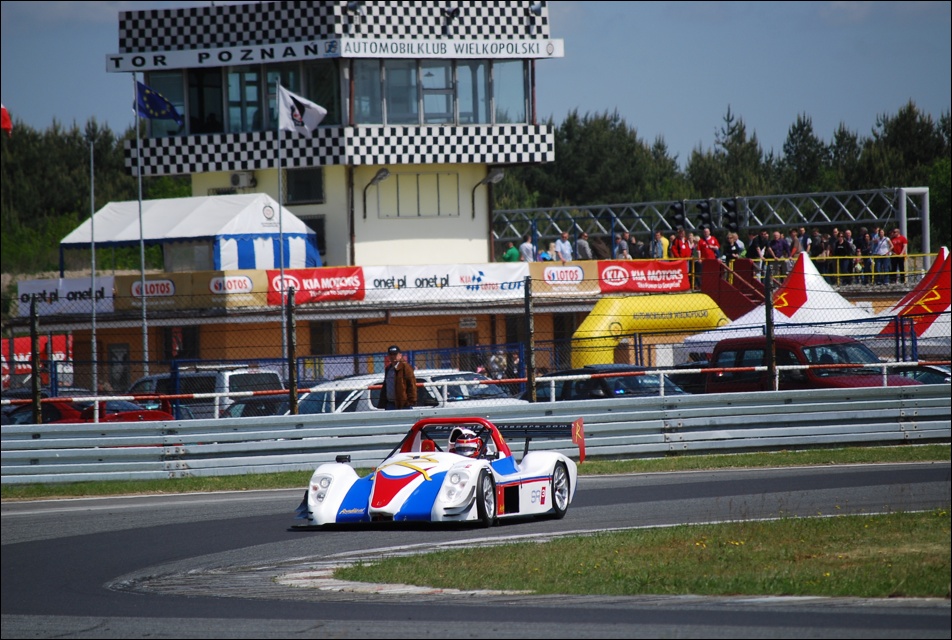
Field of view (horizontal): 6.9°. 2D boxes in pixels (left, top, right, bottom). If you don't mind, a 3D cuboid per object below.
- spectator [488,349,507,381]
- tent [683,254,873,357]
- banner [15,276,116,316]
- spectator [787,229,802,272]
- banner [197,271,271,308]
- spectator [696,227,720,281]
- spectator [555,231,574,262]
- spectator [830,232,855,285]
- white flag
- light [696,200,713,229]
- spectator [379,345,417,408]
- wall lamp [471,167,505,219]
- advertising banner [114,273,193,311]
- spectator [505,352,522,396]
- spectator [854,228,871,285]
[{"bbox_3d":[0.581,1.595,215.000,0.500,1.700,0.350,-2,0,0],"label":"spectator"},{"bbox_3d":[7.616,0.499,184.960,4.500,4.200,4.500,-2,0,14],"label":"tent"},{"bbox_3d":[-11.533,-0.662,224.000,3.700,1.020,0.050,-2,0,-45],"label":"banner"},{"bbox_3d":[9.731,-1.894,243.000,0.520,1.750,0.450,-2,0,41],"label":"spectator"},{"bbox_3d":[-6.981,-0.862,228.500,3.050,1.040,0.050,-2,0,-45],"label":"banner"},{"bbox_3d":[7.104,-1.875,242.500,0.660,1.860,0.420,-2,0,6],"label":"spectator"},{"bbox_3d":[2.715,-1.796,241.337,0.520,1.750,0.360,-2,0,-12],"label":"spectator"},{"bbox_3d":[11.474,-1.925,249.000,0.500,1.660,0.350,-2,0,3],"label":"spectator"},{"bbox_3d":[-4.764,-5.769,219.000,1.300,1.420,0.250,-2,0,-3],"label":"white flag"},{"bbox_3d":[7.642,-3.445,266.000,0.420,1.080,0.370,-2,0,-38],"label":"light"},{"bbox_3d":[-1.023,1.208,105.000,0.530,1.730,0.400,-2,0,27],"label":"spectator"},{"bbox_3d":[0.361,-3.810,239.000,1.150,1.520,0.300,-1,0,38],"label":"wall lamp"},{"bbox_3d":[-9.257,-0.788,228.773,0.050,1.016,3.051,-2,0,45],"label":"advertising banner"},{"bbox_3d":[1.109,1.745,226.002,0.520,1.700,0.360,-2,0,12],"label":"spectator"},{"bbox_3d":[12.229,-2.004,251.000,0.520,1.790,0.350,-2,0,0],"label":"spectator"}]

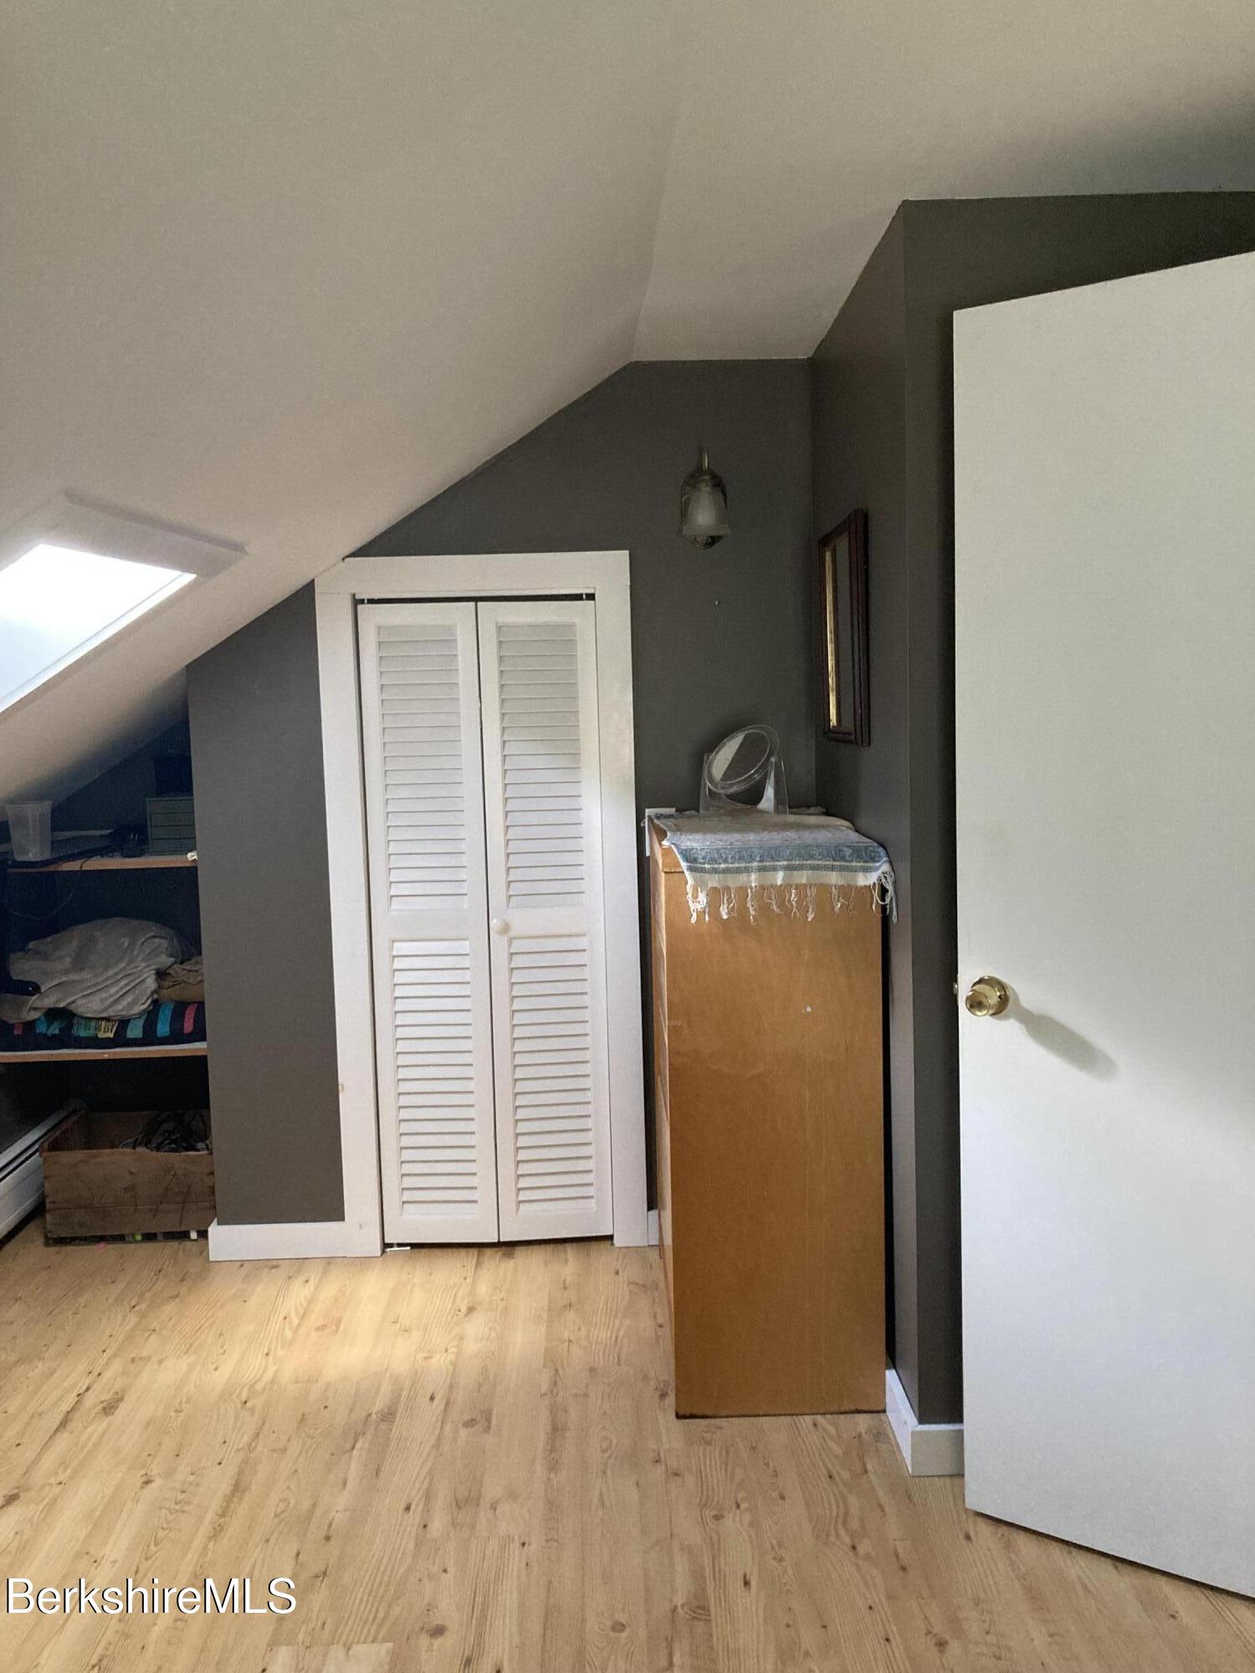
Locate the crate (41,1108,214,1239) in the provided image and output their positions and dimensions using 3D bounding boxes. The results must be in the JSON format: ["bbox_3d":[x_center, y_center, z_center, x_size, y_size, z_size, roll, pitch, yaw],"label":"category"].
[{"bbox_3d":[-1.357,0.960,3.861,0.475,0.262,0.370,-2,5,-3],"label":"crate"}]

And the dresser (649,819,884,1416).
[{"bbox_3d":[0.284,0.545,3.044,0.420,1.130,0.830,-2,5,-1],"label":"dresser"}]

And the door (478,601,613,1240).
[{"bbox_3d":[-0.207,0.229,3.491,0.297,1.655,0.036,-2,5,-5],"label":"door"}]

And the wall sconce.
[{"bbox_3d":[0.190,-0.834,3.343,0.122,0.238,0.150,-2,5,-1],"label":"wall sconce"}]

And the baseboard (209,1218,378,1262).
[{"bbox_3d":[-0.870,1.057,3.539,0.445,0.092,0.020,-2,5,-1],"label":"baseboard"}]

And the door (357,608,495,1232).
[{"bbox_3d":[-0.506,0.238,3.487,0.297,1.655,0.033,-1,5,3],"label":"door"}]

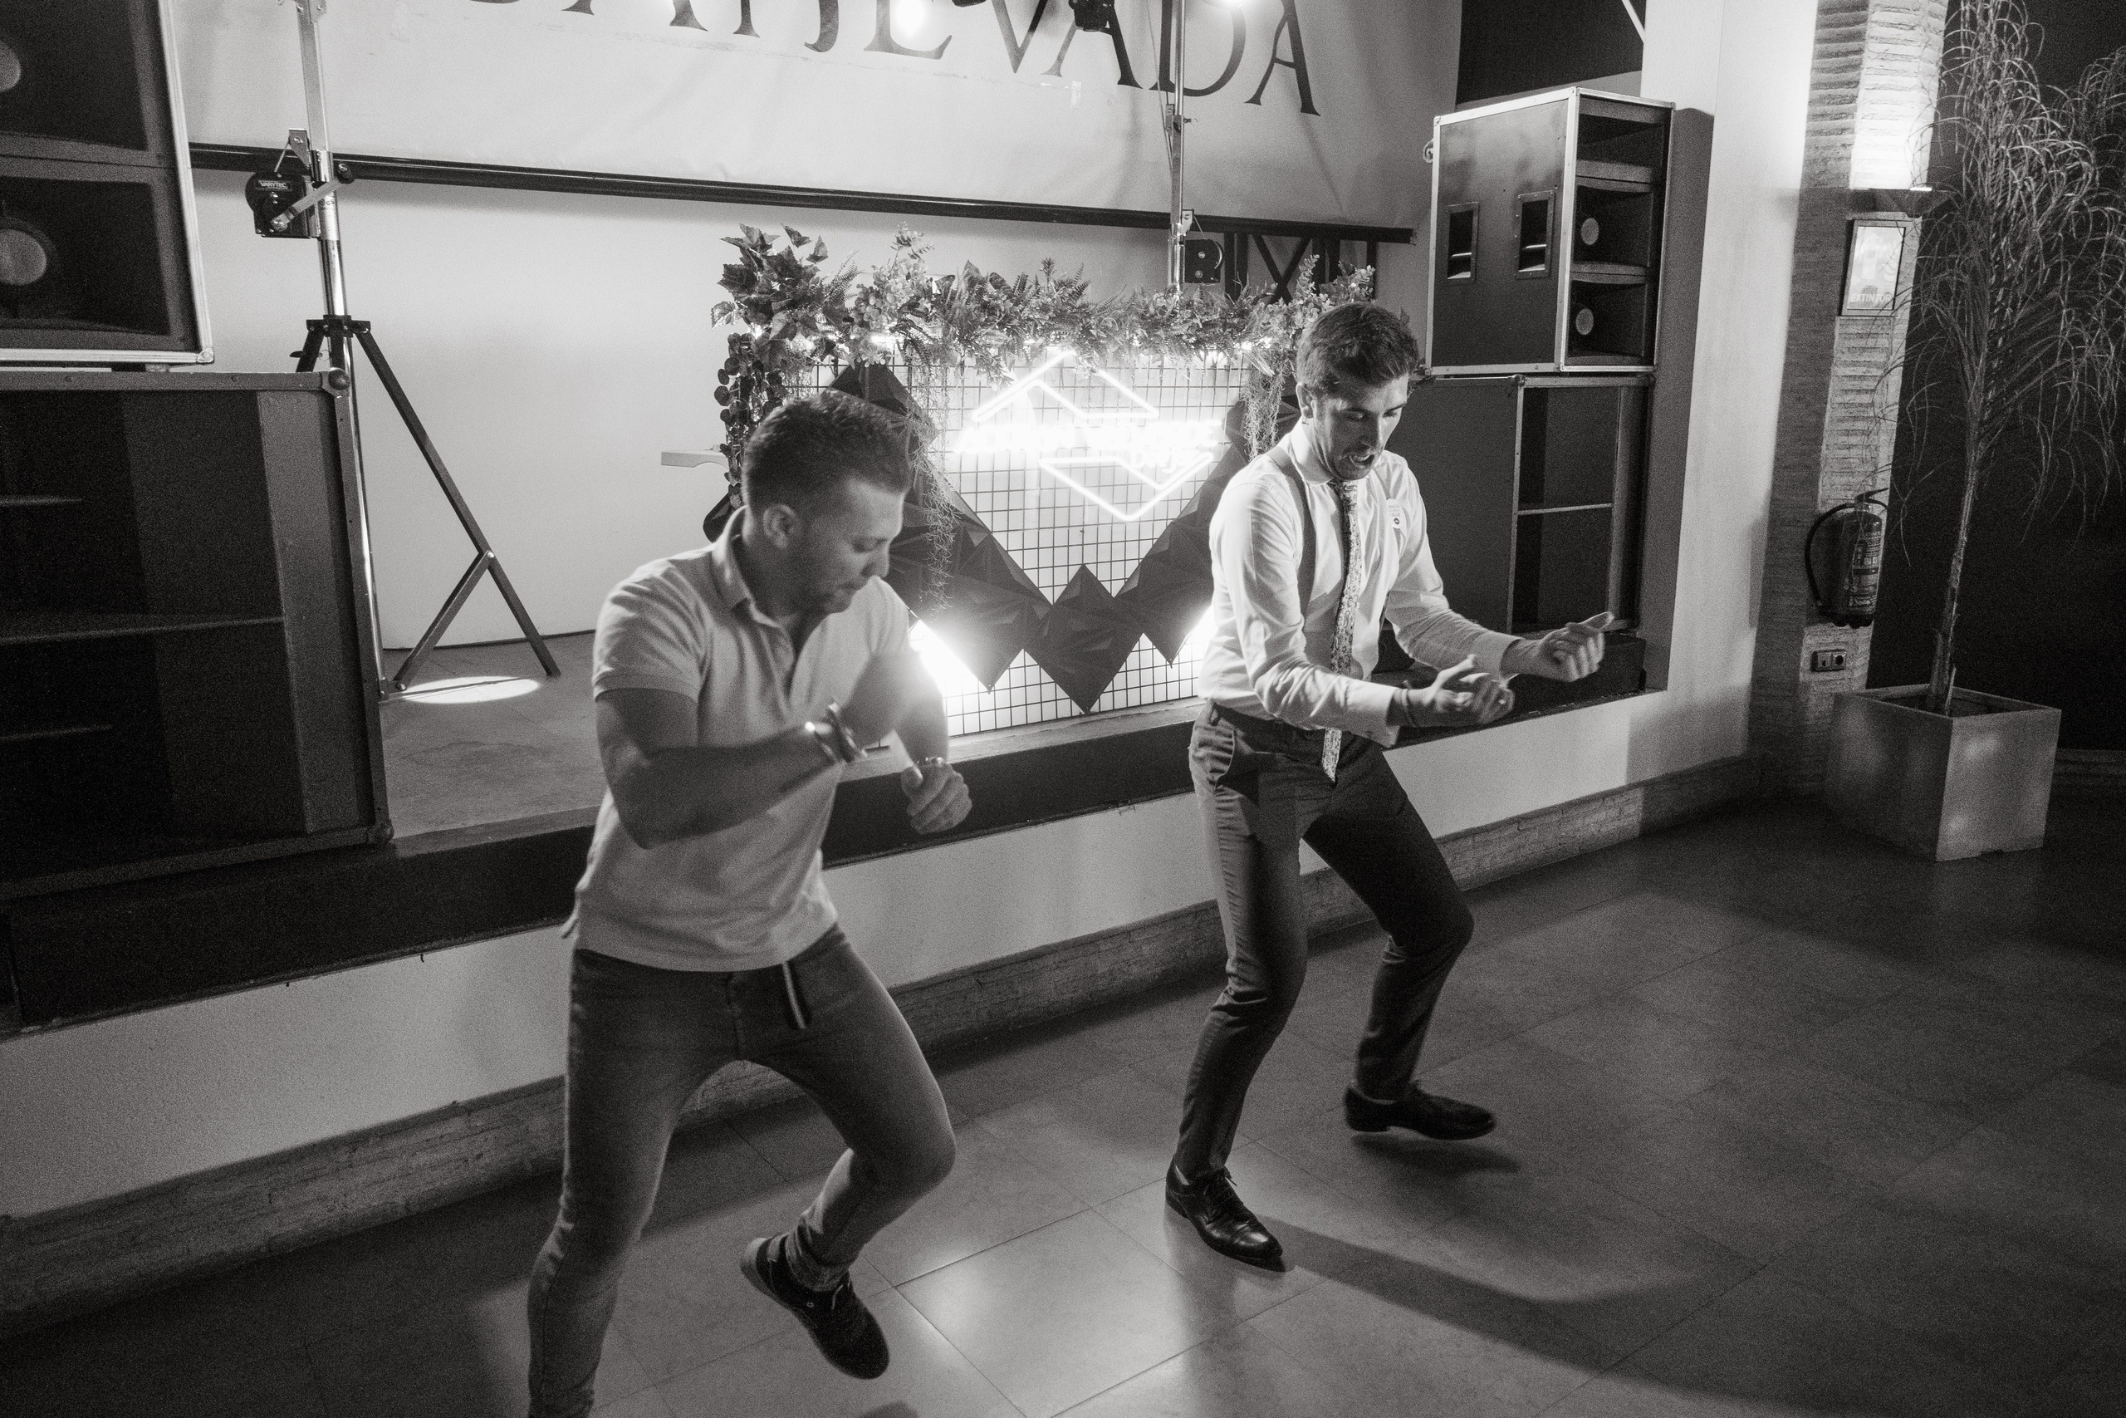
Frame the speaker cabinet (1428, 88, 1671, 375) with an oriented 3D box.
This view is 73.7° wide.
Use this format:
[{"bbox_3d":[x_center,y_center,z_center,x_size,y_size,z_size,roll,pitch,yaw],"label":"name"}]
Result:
[{"bbox_3d":[1.725,-1.656,5.057,0.521,0.893,0.593,-8,14,-32],"label":"speaker cabinet"}]

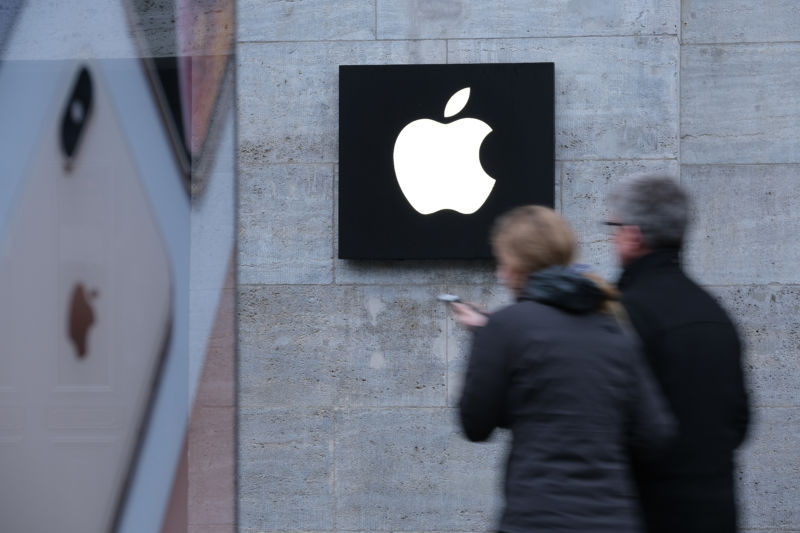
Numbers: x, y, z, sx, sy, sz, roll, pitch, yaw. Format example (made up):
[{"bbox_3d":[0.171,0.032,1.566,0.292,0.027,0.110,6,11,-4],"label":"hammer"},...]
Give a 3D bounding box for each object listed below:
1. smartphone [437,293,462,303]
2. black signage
[{"bbox_3d":[0.157,0.096,6.700,0.143,0.008,0.070,20,18,25],"label":"smartphone"},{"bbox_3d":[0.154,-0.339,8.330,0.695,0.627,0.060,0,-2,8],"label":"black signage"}]

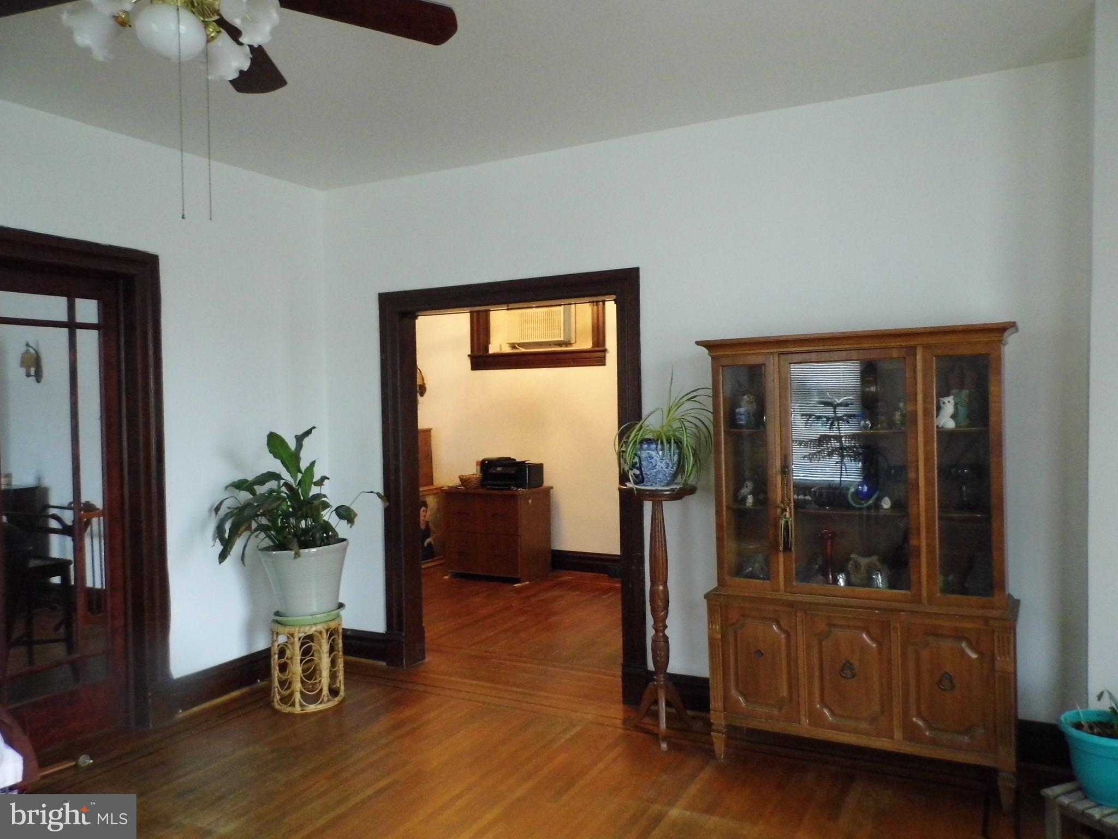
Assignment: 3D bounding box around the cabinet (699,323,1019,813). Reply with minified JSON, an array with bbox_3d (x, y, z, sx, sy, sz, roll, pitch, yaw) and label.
[{"bbox_3d":[1.201,0.537,3.292,1.152,1.755,0.438,-1,1,28],"label":"cabinet"}]

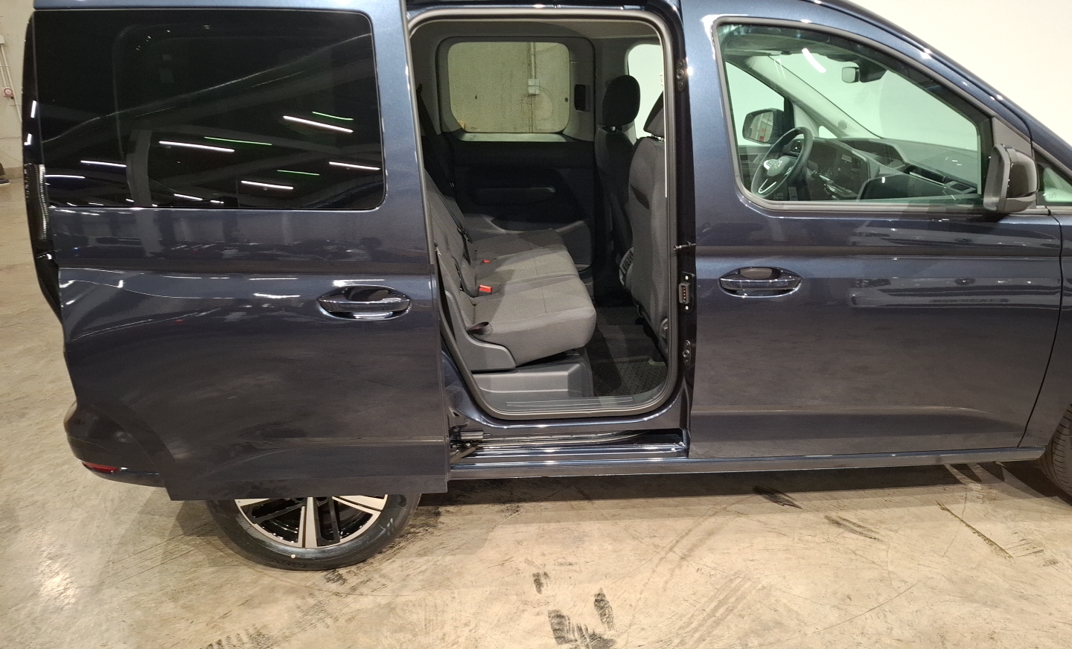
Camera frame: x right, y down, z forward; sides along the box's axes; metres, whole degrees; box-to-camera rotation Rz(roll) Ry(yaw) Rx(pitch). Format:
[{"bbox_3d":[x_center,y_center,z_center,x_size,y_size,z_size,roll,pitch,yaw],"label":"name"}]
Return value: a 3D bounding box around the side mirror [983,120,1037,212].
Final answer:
[{"bbox_3d":[1.288,-0.438,1.959,0.225,0.255,0.230,-2,19,-2],"label":"side mirror"}]

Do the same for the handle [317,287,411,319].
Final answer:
[{"bbox_3d":[-0.457,-0.058,1.901,0.241,0.085,0.060,-2,19,-2],"label":"handle"}]

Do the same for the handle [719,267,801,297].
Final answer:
[{"bbox_3d":[0.644,-0.121,2.047,0.236,0.084,0.060,-2,19,-2],"label":"handle"}]

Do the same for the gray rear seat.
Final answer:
[{"bbox_3d":[-0.193,-0.446,2.871,0.725,0.830,1.270,-2,19,-2],"label":"gray rear seat"}]

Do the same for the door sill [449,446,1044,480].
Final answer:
[{"bbox_3d":[0.671,0.435,2.302,1.975,0.081,0.090,-2,19,-2],"label":"door sill"}]

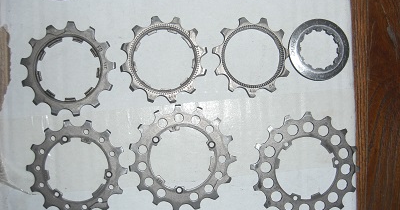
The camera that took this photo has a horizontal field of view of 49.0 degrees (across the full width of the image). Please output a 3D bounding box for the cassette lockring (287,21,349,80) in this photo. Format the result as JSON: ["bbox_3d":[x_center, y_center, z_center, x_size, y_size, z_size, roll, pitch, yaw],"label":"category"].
[{"bbox_3d":[0.069,-0.032,0.257,0.036,0.005,0.036,0,93,-2],"label":"cassette lockring"}]

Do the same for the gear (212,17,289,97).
[{"bbox_3d":[0.030,-0.028,0.255,0.046,0.004,0.046,0,93,-2],"label":"gear"}]

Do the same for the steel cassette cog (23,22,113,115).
[{"bbox_3d":[-0.076,-0.021,0.252,0.054,0.003,0.054,0,93,-2],"label":"steel cassette cog"}]

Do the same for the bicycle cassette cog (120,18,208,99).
[{"bbox_3d":[-0.021,-0.026,0.254,0.050,0.004,0.050,0,93,-2],"label":"bicycle cassette cog"}]

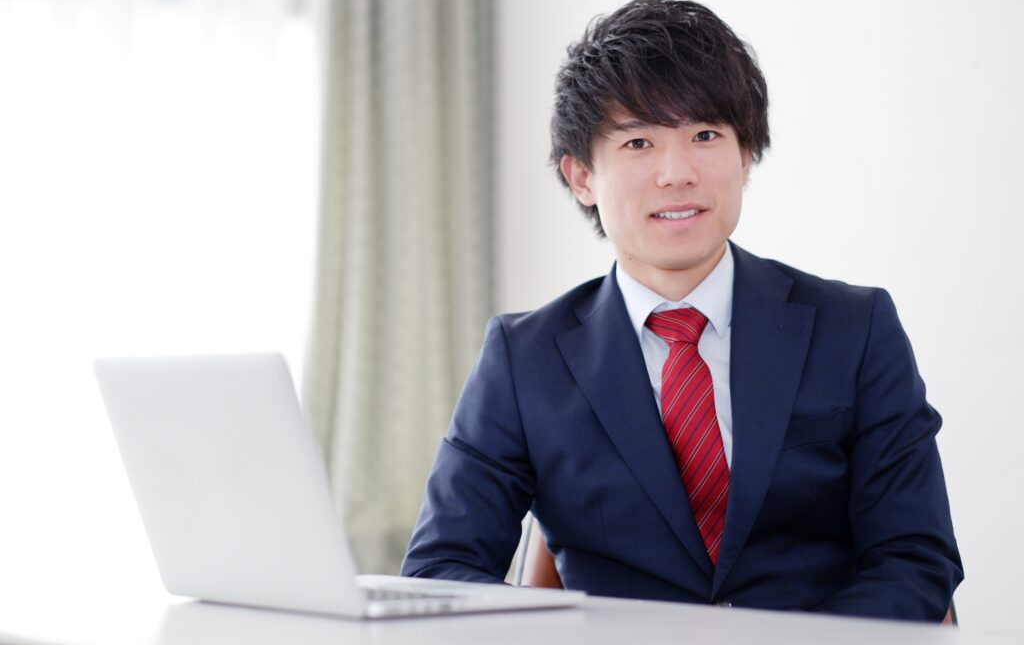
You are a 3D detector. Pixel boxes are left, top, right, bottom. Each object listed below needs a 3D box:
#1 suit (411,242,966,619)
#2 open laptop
[{"bbox_3d":[0.160,0.155,2.270,0.540,0.470,0.330,0,-3,2],"label":"suit"},{"bbox_3d":[-0.156,0.138,2.077,0.294,0.215,0.325,2,-3,-37],"label":"open laptop"}]

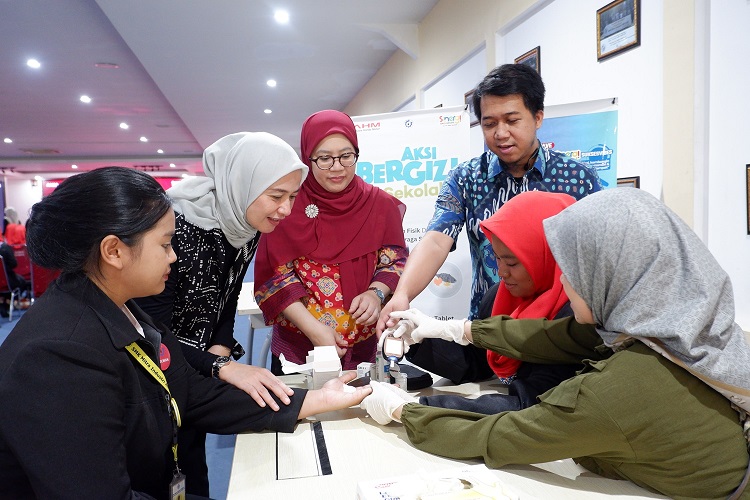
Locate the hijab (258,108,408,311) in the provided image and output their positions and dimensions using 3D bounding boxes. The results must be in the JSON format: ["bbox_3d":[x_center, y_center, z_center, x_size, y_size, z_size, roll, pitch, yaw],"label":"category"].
[{"bbox_3d":[-0.133,-0.127,1.850,0.460,0.600,0.340,-2,4,-10],"label":"hijab"}]

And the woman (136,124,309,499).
[{"bbox_3d":[-0.430,0.424,1.490,0.620,1.400,0.500,0,4,28],"label":"woman"}]

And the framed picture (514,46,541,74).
[{"bbox_3d":[1.052,-1.214,4.180,0.030,0.270,0.370,-2,4,-11],"label":"framed picture"}]

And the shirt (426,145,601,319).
[{"bbox_3d":[0.395,0.035,1.700,0.520,0.660,0.360,-1,4,13],"label":"shirt"}]

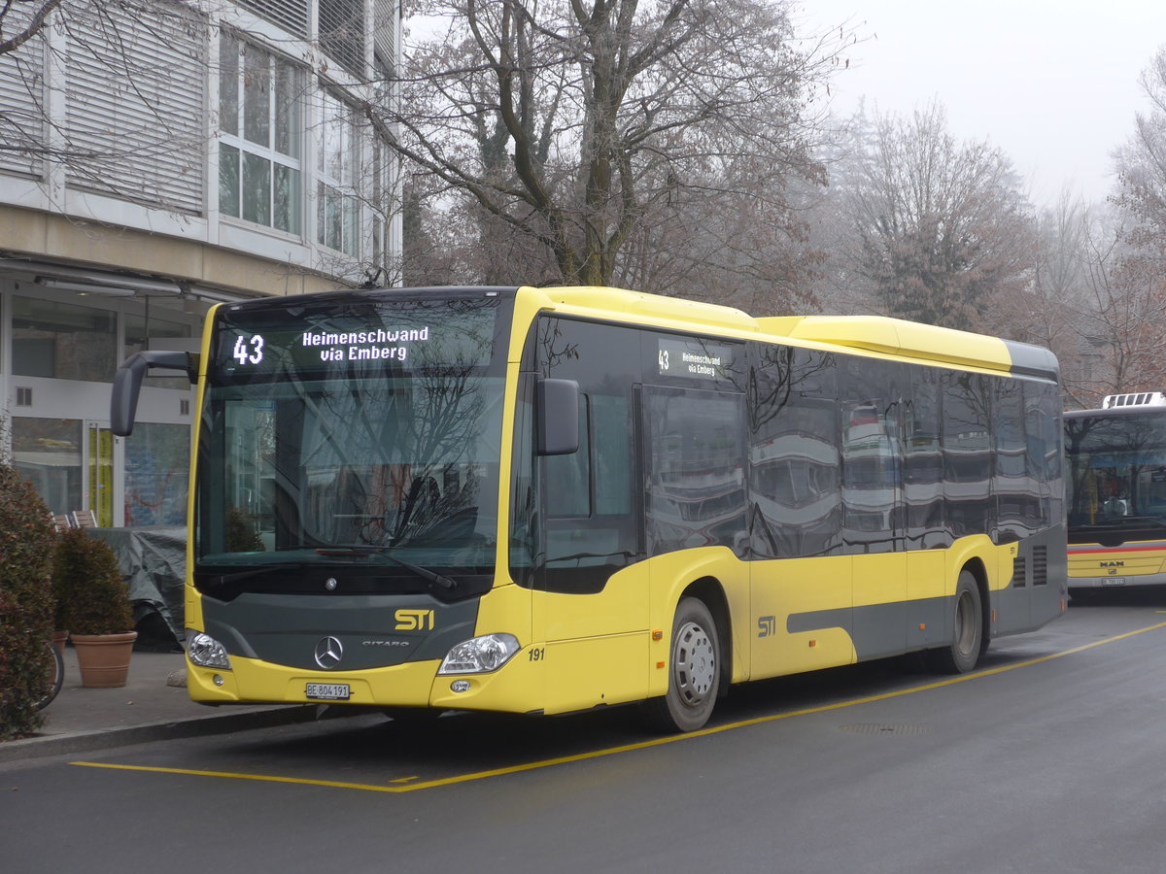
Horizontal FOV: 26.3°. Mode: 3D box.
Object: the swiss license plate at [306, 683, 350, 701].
[{"bbox_3d":[-1.541,1.538,15.062,0.305,0.090,0.020,-2,-2,27],"label":"swiss license plate"}]

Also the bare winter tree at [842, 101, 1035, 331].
[{"bbox_3d":[10.258,-3.081,72.000,6.200,13.230,6.000,0,-2,0],"label":"bare winter tree"}]

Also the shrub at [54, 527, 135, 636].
[{"bbox_3d":[-3.912,1.161,20.050,0.610,0.860,0.600,0,-2,0],"label":"shrub"}]

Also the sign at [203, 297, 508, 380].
[{"bbox_3d":[-1.408,-0.589,15.438,2.030,0.420,0.120,-2,-2,27],"label":"sign"}]

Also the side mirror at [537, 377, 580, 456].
[{"bbox_3d":[-0.143,-0.123,14.674,0.240,0.460,0.130,-2,-2,27],"label":"side mirror"}]

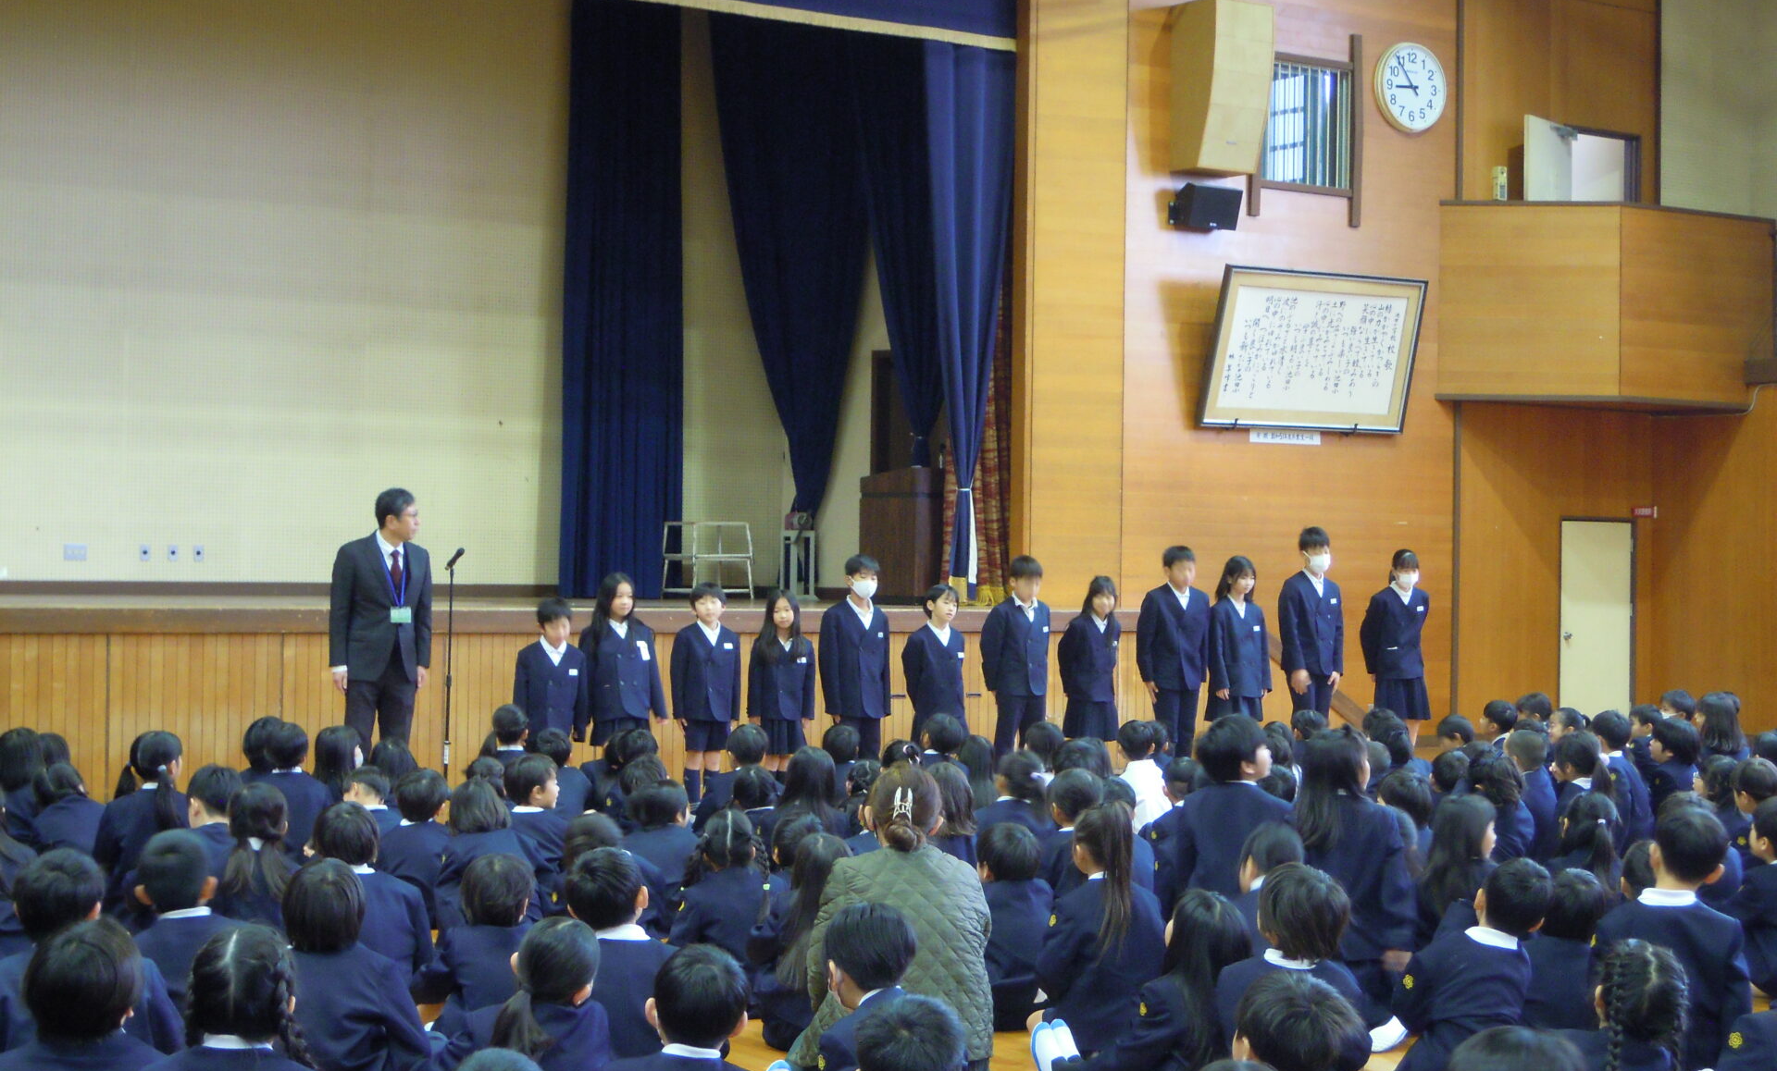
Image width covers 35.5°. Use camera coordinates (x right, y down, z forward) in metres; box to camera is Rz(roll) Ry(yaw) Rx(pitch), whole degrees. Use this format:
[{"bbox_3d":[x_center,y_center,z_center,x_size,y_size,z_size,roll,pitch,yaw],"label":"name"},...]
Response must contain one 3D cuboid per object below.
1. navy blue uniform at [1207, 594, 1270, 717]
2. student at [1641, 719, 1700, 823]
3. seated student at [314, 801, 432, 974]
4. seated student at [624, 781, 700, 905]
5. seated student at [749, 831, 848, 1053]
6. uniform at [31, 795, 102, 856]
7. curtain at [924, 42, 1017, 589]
[{"bbox_3d":[1.931,0.684,15.300,0.360,0.680,0.220,1,0,-30],"label":"navy blue uniform"},{"bbox_3d":[3.598,1.202,12.750,0.400,0.680,0.600,1,-1,-40],"label":"student"},{"bbox_3d":[-1.472,1.065,7.870,0.370,0.635,0.520,1,-1,-15],"label":"seated student"},{"bbox_3d":[-0.805,1.140,9.600,0.410,0.610,0.580,1,-1,-15],"label":"seated student"},{"bbox_3d":[-0.265,1.127,7.950,0.420,0.610,0.600,1,-1,-28],"label":"seated student"},{"bbox_3d":[-2.889,1.157,9.789,0.380,0.500,0.420,1,0,-10],"label":"uniform"},{"bbox_3d":[0.560,-1.511,18.800,0.720,3.900,0.320,1,-1,-33],"label":"curtain"}]

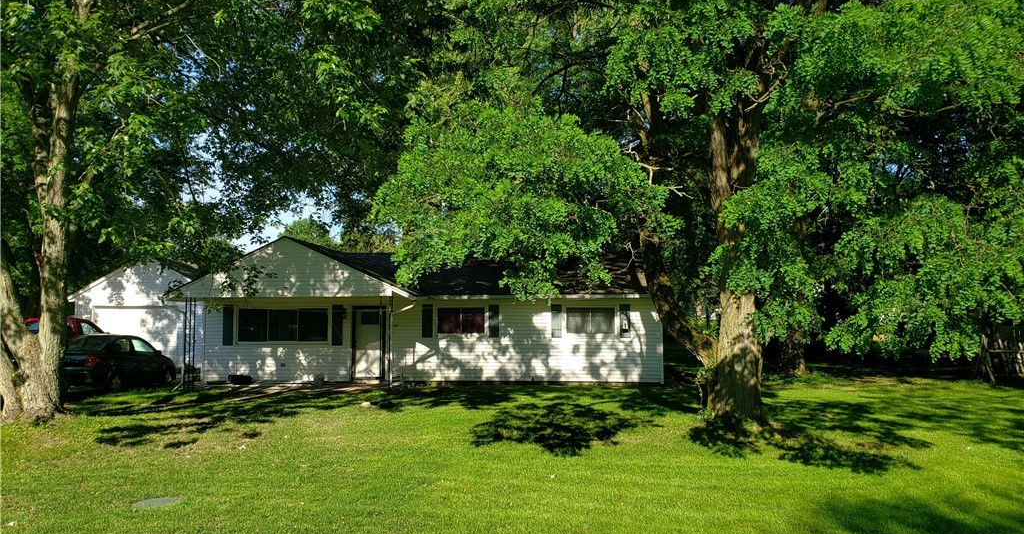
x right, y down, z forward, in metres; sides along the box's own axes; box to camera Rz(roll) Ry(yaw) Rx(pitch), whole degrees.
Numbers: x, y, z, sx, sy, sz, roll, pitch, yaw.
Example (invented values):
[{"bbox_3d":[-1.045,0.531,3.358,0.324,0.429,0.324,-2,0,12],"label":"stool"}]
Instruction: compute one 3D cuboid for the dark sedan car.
[{"bbox_3d":[-10.600,2.516,20.270,1.770,1.450,4.600,0,-4,3],"label":"dark sedan car"}]

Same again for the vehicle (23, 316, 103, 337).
[{"bbox_3d":[-13.900,2.497,23.079,2.000,1.880,5.400,0,-4,3],"label":"vehicle"}]

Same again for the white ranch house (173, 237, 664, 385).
[{"bbox_3d":[-2.233,1.516,24.257,13.700,4.010,8.850,0,-4,4],"label":"white ranch house"}]

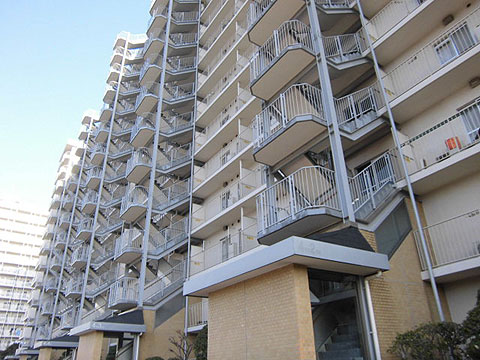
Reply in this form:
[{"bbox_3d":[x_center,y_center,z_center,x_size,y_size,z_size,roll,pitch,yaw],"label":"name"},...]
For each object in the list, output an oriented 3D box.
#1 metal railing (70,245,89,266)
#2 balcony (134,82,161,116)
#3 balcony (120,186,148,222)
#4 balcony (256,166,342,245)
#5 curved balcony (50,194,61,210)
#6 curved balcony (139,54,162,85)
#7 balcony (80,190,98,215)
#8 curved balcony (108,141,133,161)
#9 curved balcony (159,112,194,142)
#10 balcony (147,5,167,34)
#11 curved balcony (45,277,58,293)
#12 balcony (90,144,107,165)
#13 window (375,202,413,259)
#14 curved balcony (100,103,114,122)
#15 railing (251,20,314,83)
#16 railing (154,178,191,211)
[{"bbox_3d":[-14.257,6.865,32.200,0.930,1.180,2.470,17,-33,-31],"label":"metal railing"},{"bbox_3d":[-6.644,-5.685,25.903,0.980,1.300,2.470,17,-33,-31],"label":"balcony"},{"bbox_3d":[-6.428,1.471,22.205,0.974,1.277,2.496,17,-33,-31],"label":"balcony"},{"bbox_3d":[1.409,0.773,9.452,0.874,1.312,2.448,16,-33,-30],"label":"balcony"},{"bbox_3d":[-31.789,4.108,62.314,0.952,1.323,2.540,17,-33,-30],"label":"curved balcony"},{"bbox_3d":[-6.526,-7.948,26.538,0.874,1.312,2.448,16,-33,-30],"label":"curved balcony"},{"bbox_3d":[-14.341,2.179,34.713,0.974,1.277,2.496,17,-33,-31],"label":"balcony"},{"bbox_3d":[-12.849,-2.963,38.609,2.394,2.037,1.120,17,-33,-30],"label":"curved balcony"},{"bbox_3d":[-4.410,-3.706,24.793,2.385,2.836,1.007,16,-33,-30],"label":"curved balcony"},{"bbox_3d":[-6.843,-13.046,30.007,0.974,1.277,2.496,17,-33,-31],"label":"balcony"},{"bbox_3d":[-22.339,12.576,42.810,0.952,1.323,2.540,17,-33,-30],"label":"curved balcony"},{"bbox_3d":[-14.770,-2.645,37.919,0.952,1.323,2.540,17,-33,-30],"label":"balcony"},{"bbox_3d":[4.078,1.356,9.551,1.855,2.306,0.106,16,-33,-30],"label":"window"},{"bbox_3d":[-14.338,-7.297,38.930,0.874,1.312,2.448,16,-33,-30],"label":"curved balcony"},{"bbox_3d":[1.257,-4.055,12.158,0.930,1.180,2.470,17,-33,-31],"label":"railing"},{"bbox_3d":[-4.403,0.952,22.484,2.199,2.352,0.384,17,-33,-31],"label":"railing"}]

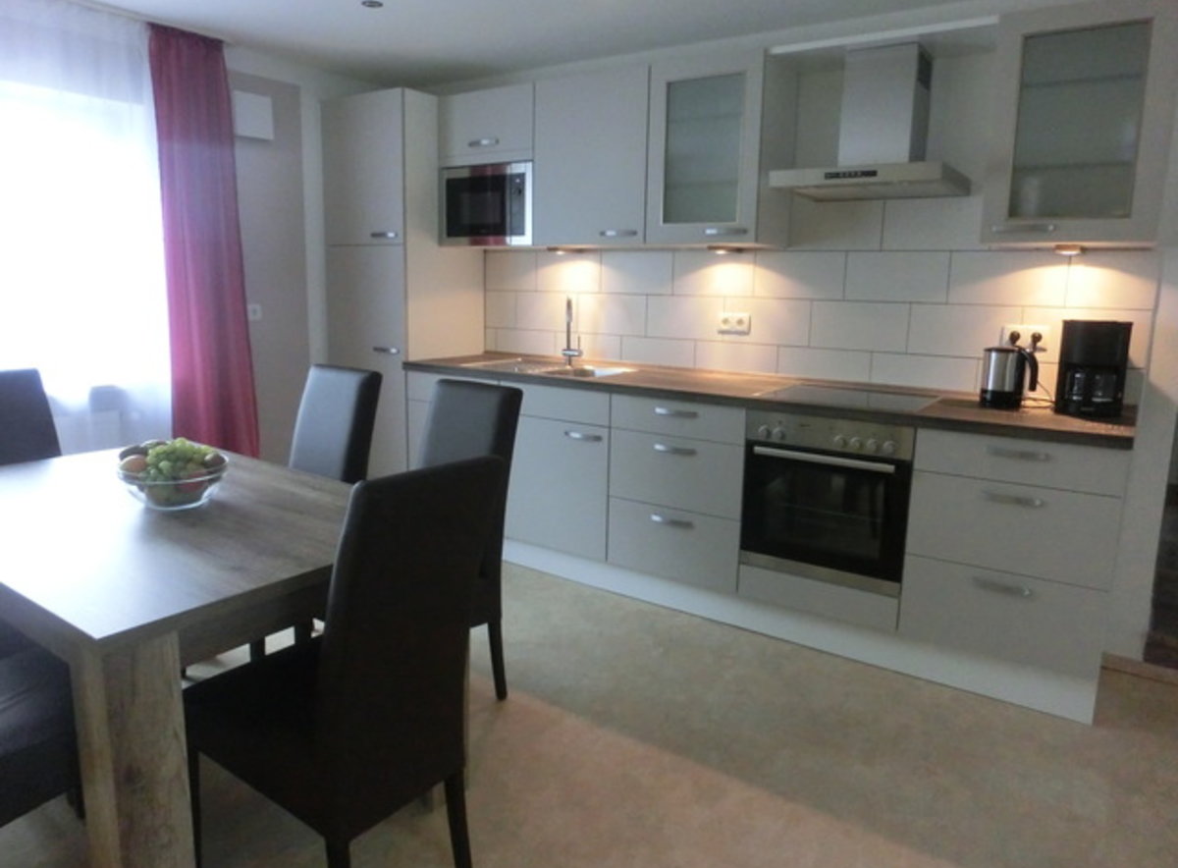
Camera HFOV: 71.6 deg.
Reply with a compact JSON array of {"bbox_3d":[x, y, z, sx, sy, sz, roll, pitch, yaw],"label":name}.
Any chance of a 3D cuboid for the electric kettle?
[{"bbox_3d":[1.500,-0.195,2.919,0.175,0.205,0.135,11,14,41],"label":"electric kettle"}]

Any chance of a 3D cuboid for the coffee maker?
[{"bbox_3d":[1.646,-0.219,2.669,0.186,0.296,0.235,8,14,33],"label":"coffee maker"}]

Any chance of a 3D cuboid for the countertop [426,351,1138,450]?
[{"bbox_3d":[0.504,-0.195,3.442,3.007,0.044,0.605,8,12,33],"label":"countertop"}]

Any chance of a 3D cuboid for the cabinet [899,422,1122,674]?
[{"bbox_3d":[1.480,0.326,2.835,0.597,0.730,0.551,8,14,33],"label":"cabinet"}]

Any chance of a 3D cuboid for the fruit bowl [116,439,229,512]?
[{"bbox_3d":[-1.124,0.115,2.218,0.270,0.138,0.270,1,11,0],"label":"fruit bowl"}]

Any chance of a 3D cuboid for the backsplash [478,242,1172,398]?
[{"bbox_3d":[0.686,-0.544,3.629,3.020,0.572,0.020,8,12,33],"label":"backsplash"}]

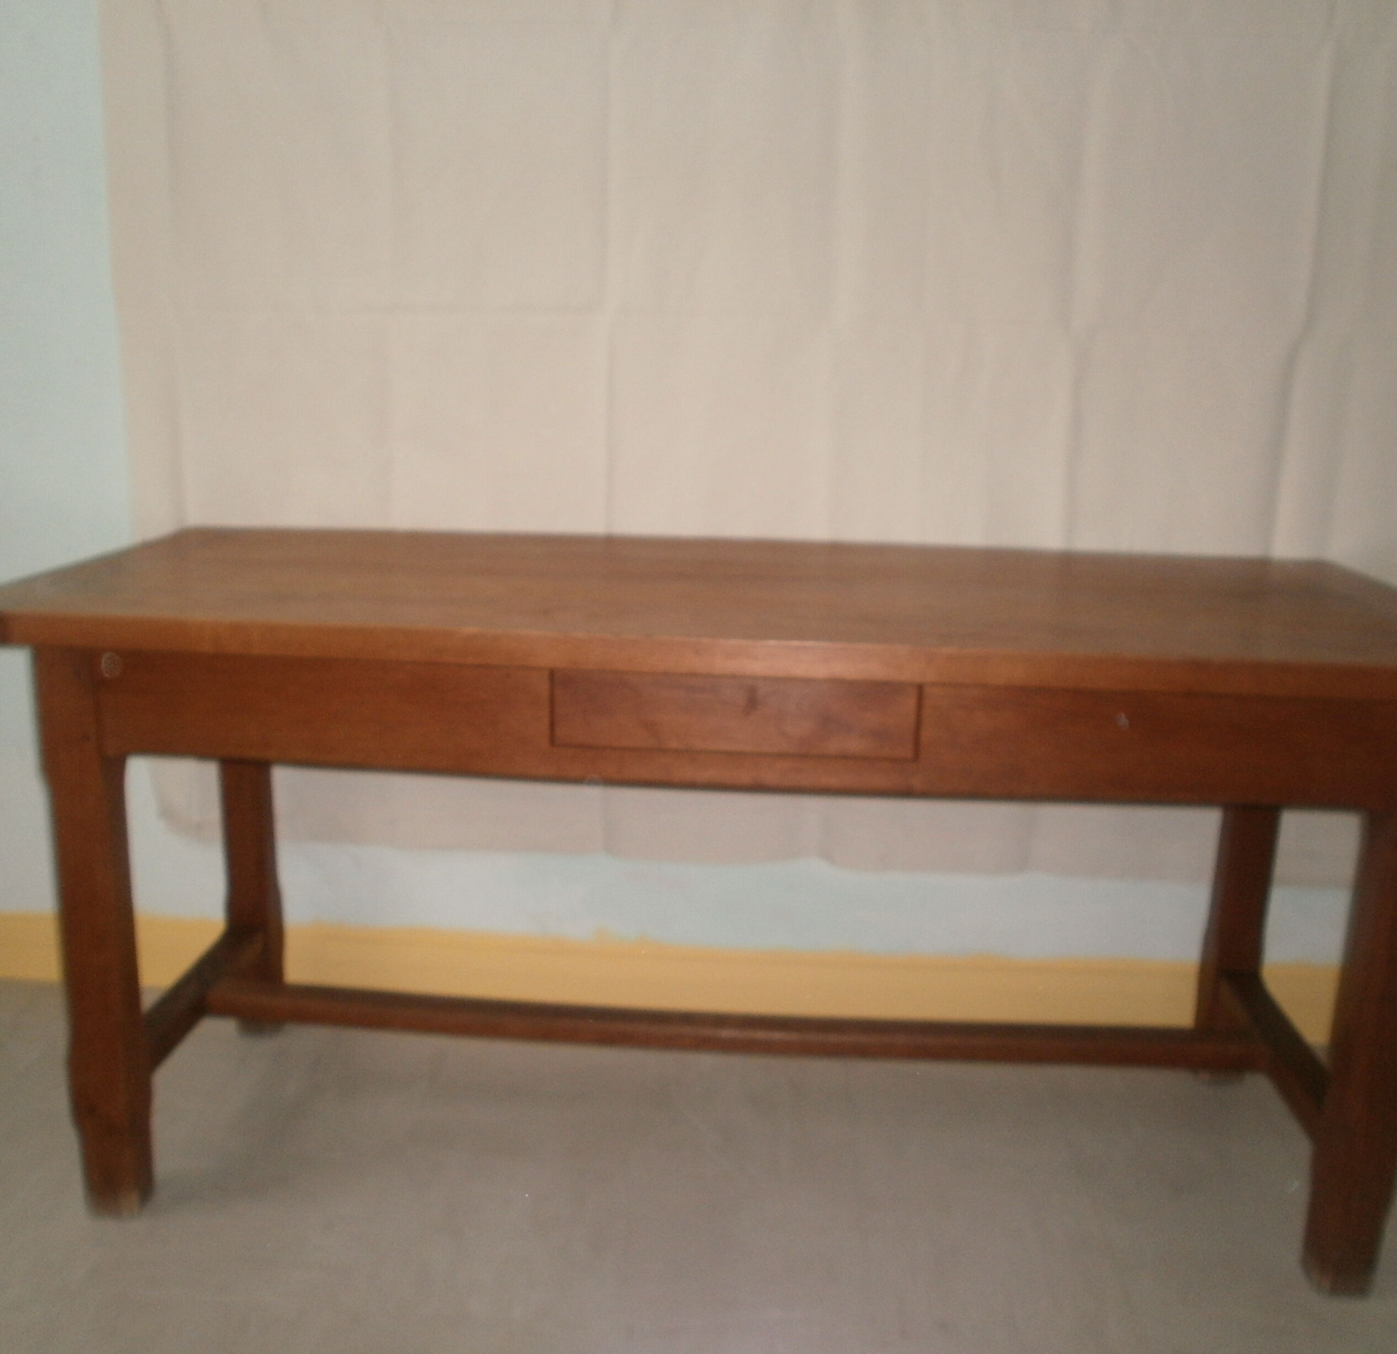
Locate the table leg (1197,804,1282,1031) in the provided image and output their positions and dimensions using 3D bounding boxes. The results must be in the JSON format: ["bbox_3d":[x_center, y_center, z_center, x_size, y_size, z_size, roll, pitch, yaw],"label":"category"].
[{"bbox_3d":[0.794,0.264,1.963,0.067,0.700,0.067,2,14,3],"label":"table leg"}]

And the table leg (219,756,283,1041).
[{"bbox_3d":[-0.675,0.206,2.037,0.067,0.700,0.067,2,14,3],"label":"table leg"}]

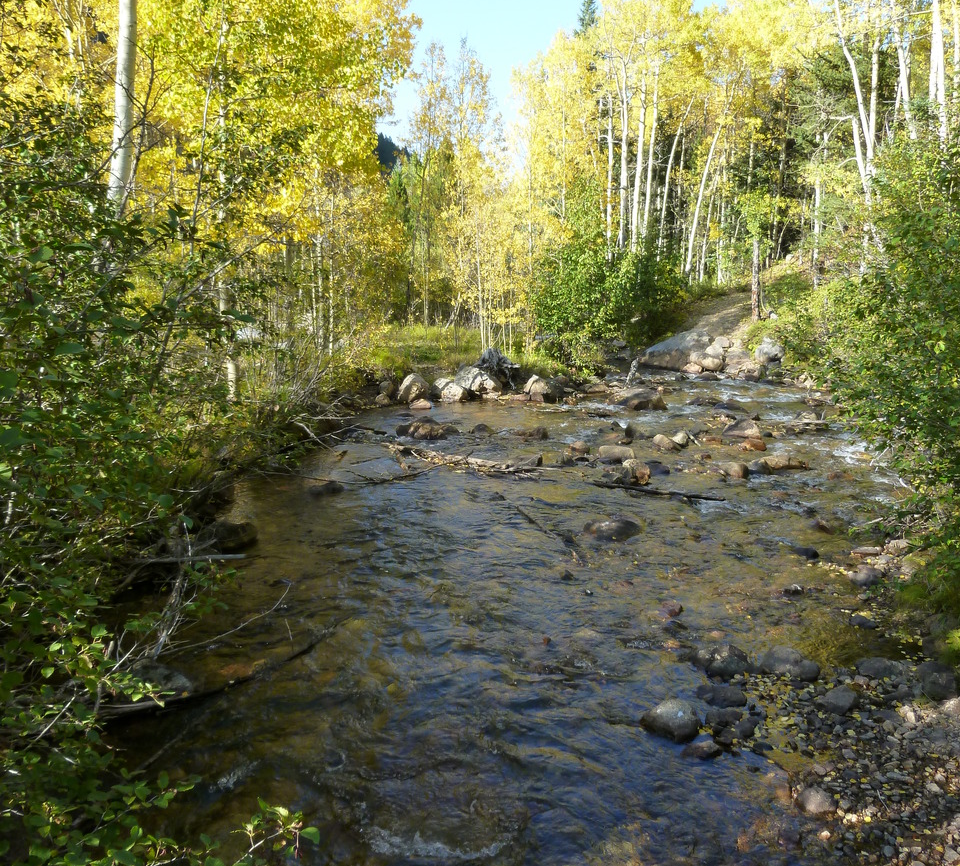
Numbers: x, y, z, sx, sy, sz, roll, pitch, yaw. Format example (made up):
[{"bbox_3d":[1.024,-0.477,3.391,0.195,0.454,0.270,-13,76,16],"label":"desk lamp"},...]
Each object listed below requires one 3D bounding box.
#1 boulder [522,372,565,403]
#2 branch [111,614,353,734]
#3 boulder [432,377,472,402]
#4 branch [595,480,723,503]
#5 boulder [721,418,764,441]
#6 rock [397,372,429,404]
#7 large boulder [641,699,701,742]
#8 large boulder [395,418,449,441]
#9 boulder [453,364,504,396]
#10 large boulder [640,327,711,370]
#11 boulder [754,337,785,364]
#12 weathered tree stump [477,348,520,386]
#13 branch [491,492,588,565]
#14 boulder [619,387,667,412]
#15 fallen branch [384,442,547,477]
[{"bbox_3d":[1.835,-1.266,26.300,1.220,0.850,1.000,0,5,0],"label":"boulder"},{"bbox_3d":[-1.578,1.598,6.442,0.260,0.160,2.100,6,10,36],"label":"branch"},{"bbox_3d":[-0.776,-1.242,26.100,1.120,0.760,0.900,0,5,0],"label":"boulder"},{"bbox_3d":[2.366,0.771,12.350,1.850,0.130,0.160,5,9,30],"label":"branch"},{"bbox_3d":[4.696,-0.063,16.600,0.680,0.400,0.550,0,8,0],"label":"boulder"},{"bbox_3d":[-1.899,-1.266,26.000,0.900,0.920,0.850,0,5,0],"label":"rock"},{"bbox_3d":[1.195,1.823,5.800,0.380,0.250,0.320,0,5,0],"label":"large boulder"},{"bbox_3d":[-1.051,-0.054,16.600,0.930,0.420,0.650,0,8,0],"label":"large boulder"},{"bbox_3d":[-0.044,-1.548,27.000,1.380,0.950,1.100,0,5,0],"label":"boulder"},{"bbox_3d":[5.997,-2.559,28.500,2.200,1.200,1.700,0,8,0],"label":"large boulder"},{"bbox_3d":[8.832,-2.517,28.200,0.900,0.850,0.800,0,8,0],"label":"boulder"},{"bbox_3d":[0.404,-1.420,20.200,0.960,0.840,0.800,0,8,0],"label":"weathered tree stump"},{"bbox_3d":[0.659,1.131,11.500,0.220,0.200,3.570,-1,5,-16],"label":"branch"},{"bbox_3d":[4.219,-0.844,24.000,1.220,0.620,1.000,0,5,0],"label":"boulder"},{"bbox_3d":[-0.288,0.408,14.600,3.000,0.320,0.550,5,9,33],"label":"fallen branch"}]

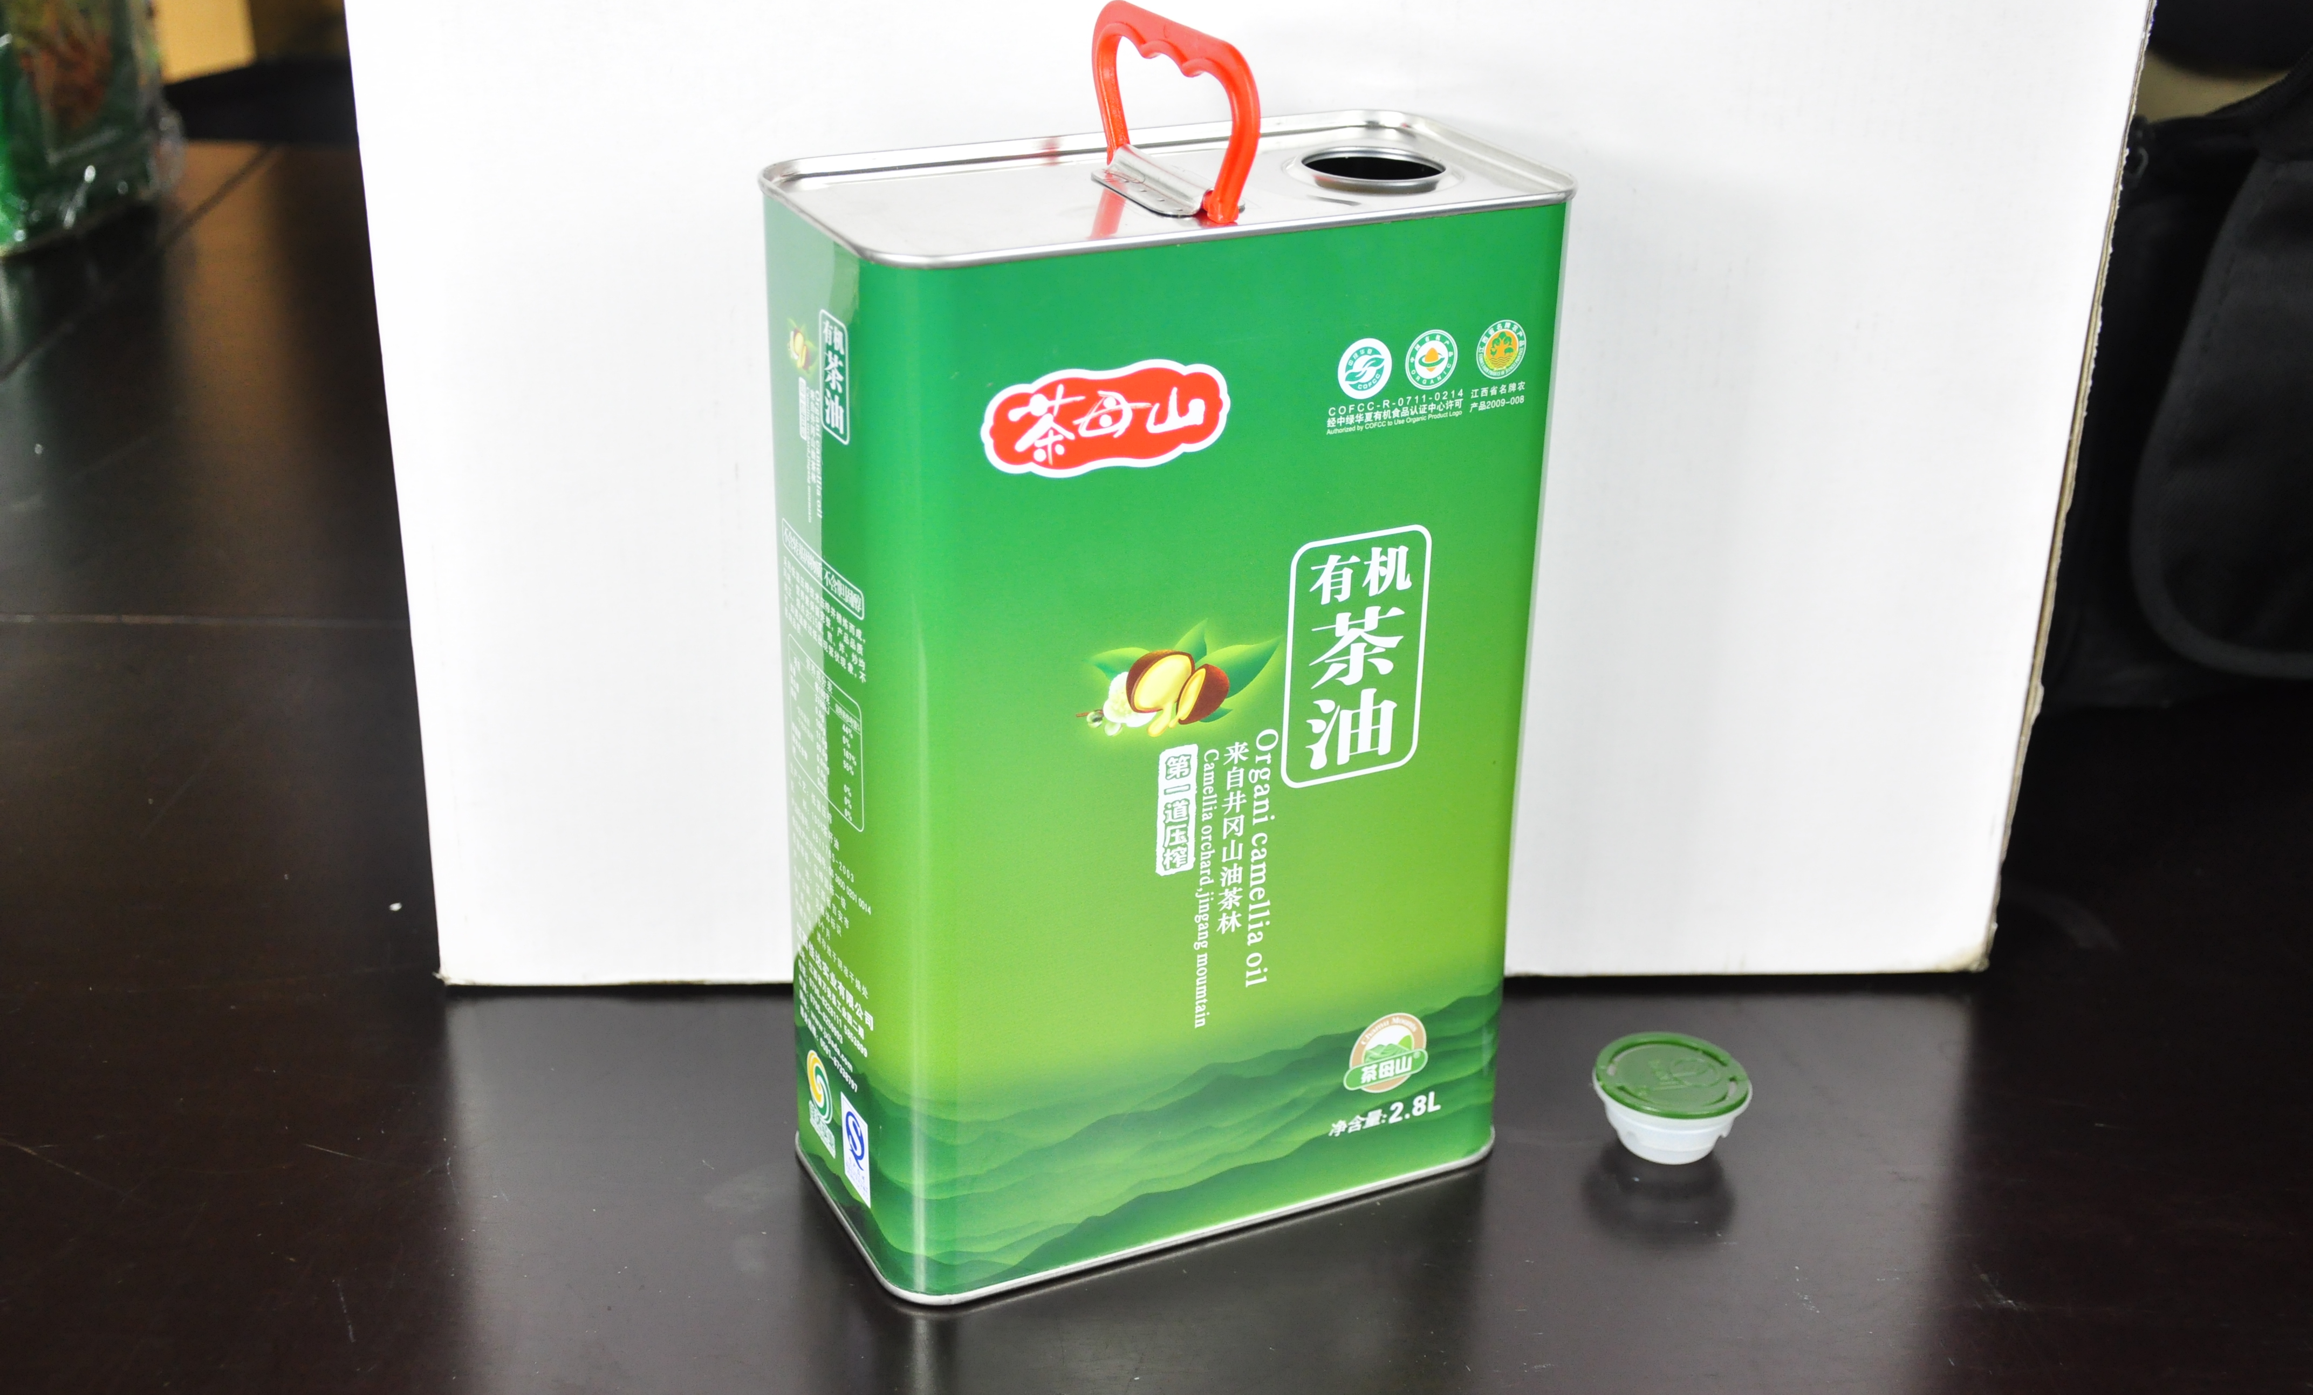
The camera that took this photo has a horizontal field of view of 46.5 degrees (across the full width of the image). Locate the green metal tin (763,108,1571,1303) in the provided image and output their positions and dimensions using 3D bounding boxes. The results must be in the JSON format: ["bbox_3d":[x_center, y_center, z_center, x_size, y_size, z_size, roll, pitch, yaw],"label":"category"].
[{"bbox_3d":[0.000,0.000,0.624,0.164,0.243,0.084,-11,27,-25],"label":"green metal tin"}]

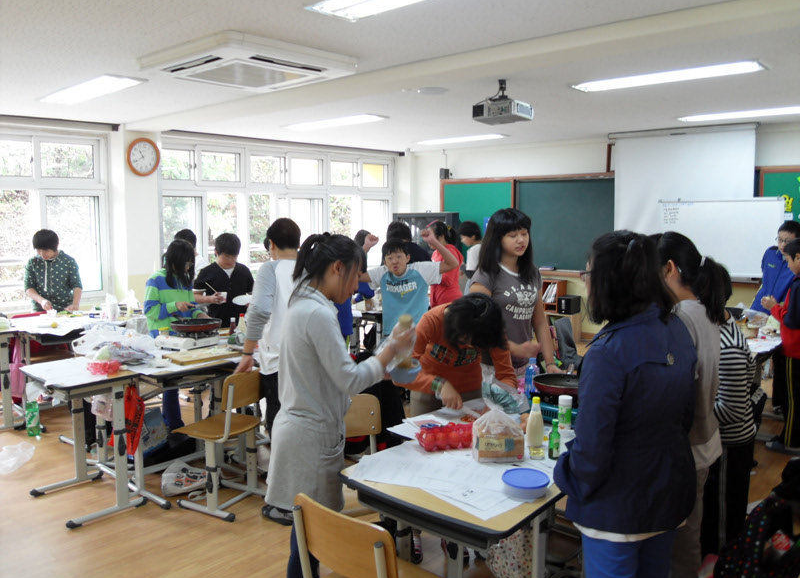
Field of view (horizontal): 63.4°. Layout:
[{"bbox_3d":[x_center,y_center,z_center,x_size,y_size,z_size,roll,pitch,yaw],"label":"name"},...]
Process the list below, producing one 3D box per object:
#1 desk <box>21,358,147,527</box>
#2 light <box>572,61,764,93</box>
[{"bbox_3d":[-1.817,0.835,3.693,0.640,0.742,0.445,7,9,43],"label":"desk"},{"bbox_3d":[1.845,-1.481,4.549,1.270,0.070,0.310,7,9,43],"label":"light"}]

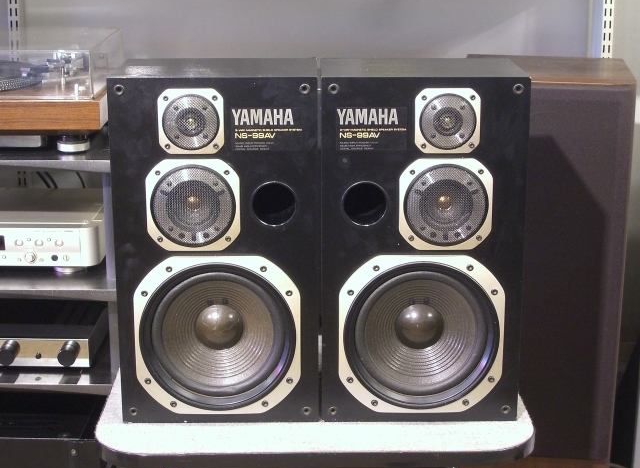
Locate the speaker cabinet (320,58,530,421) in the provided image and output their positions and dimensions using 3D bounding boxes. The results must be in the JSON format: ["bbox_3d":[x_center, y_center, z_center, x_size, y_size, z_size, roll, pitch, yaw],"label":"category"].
[{"bbox_3d":[0.147,0.005,1.890,0.288,0.509,0.210,0,15,0],"label":"speaker cabinet"}]

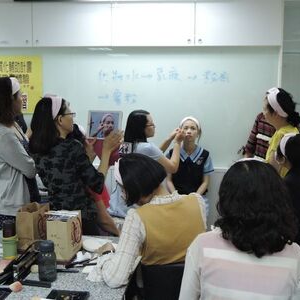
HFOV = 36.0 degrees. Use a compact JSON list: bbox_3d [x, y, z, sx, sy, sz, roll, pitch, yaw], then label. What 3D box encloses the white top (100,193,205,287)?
[{"bbox_3d":[0.017,0.438,1.931,0.450,0.520,0.400,-5,8,-38],"label":"white top"}]

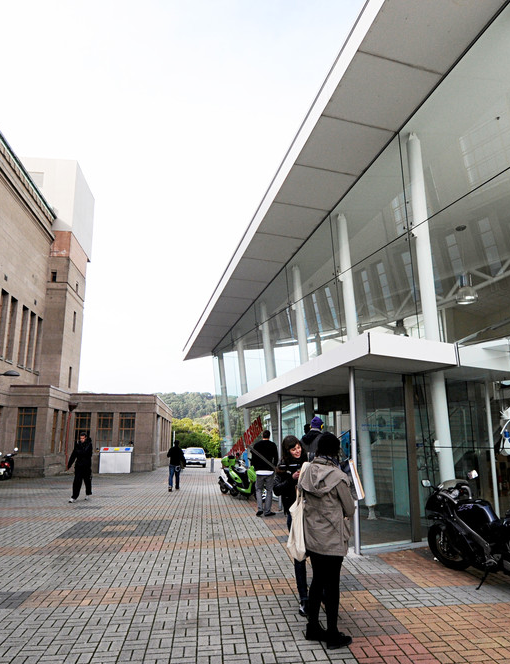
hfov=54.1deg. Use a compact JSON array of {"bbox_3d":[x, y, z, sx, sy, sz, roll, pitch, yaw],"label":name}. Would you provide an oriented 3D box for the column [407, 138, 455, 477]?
[{"bbox_3d":[2.700,-0.011,7.657,0.222,6.027,0.222,-6,0,-7],"label":"column"}]

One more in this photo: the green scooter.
[{"bbox_3d":[-0.536,4.237,14.717,0.680,1.140,1.750,11,-17,-40],"label":"green scooter"}]

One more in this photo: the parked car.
[{"bbox_3d":[-4.500,9.541,38.067,1.680,1.420,4.100,1,-13,-6],"label":"parked car"}]

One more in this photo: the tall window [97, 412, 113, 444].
[{"bbox_3d":[-8.130,5.425,27.184,0.860,2.000,0.150,1,-13,-6],"label":"tall window"}]

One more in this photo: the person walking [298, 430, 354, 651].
[{"bbox_3d":[0.589,1.698,4.225,0.500,1.640,0.420,-11,-17,38],"label":"person walking"}]

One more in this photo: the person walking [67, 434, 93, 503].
[{"bbox_3d":[-4.756,3.718,13.709,0.550,1.800,0.560,-8,-15,30],"label":"person walking"}]

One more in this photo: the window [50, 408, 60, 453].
[{"bbox_3d":[-9.214,4.591,23.038,0.200,2.035,0.903,1,-13,-6],"label":"window"}]

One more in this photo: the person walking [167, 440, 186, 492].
[{"bbox_3d":[-2.811,4.812,18.016,0.600,1.730,0.500,1,-13,-6],"label":"person walking"}]

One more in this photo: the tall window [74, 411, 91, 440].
[{"bbox_3d":[-9.288,5.402,27.071,0.850,1.990,0.150,1,-13,-6],"label":"tall window"}]

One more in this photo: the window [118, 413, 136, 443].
[{"bbox_3d":[-6.721,5.319,26.217,0.851,2.111,0.200,1,-13,-6],"label":"window"}]

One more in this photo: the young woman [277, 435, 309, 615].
[{"bbox_3d":[0.479,1.877,4.998,0.540,1.640,0.420,9,-16,-35],"label":"young woman"}]

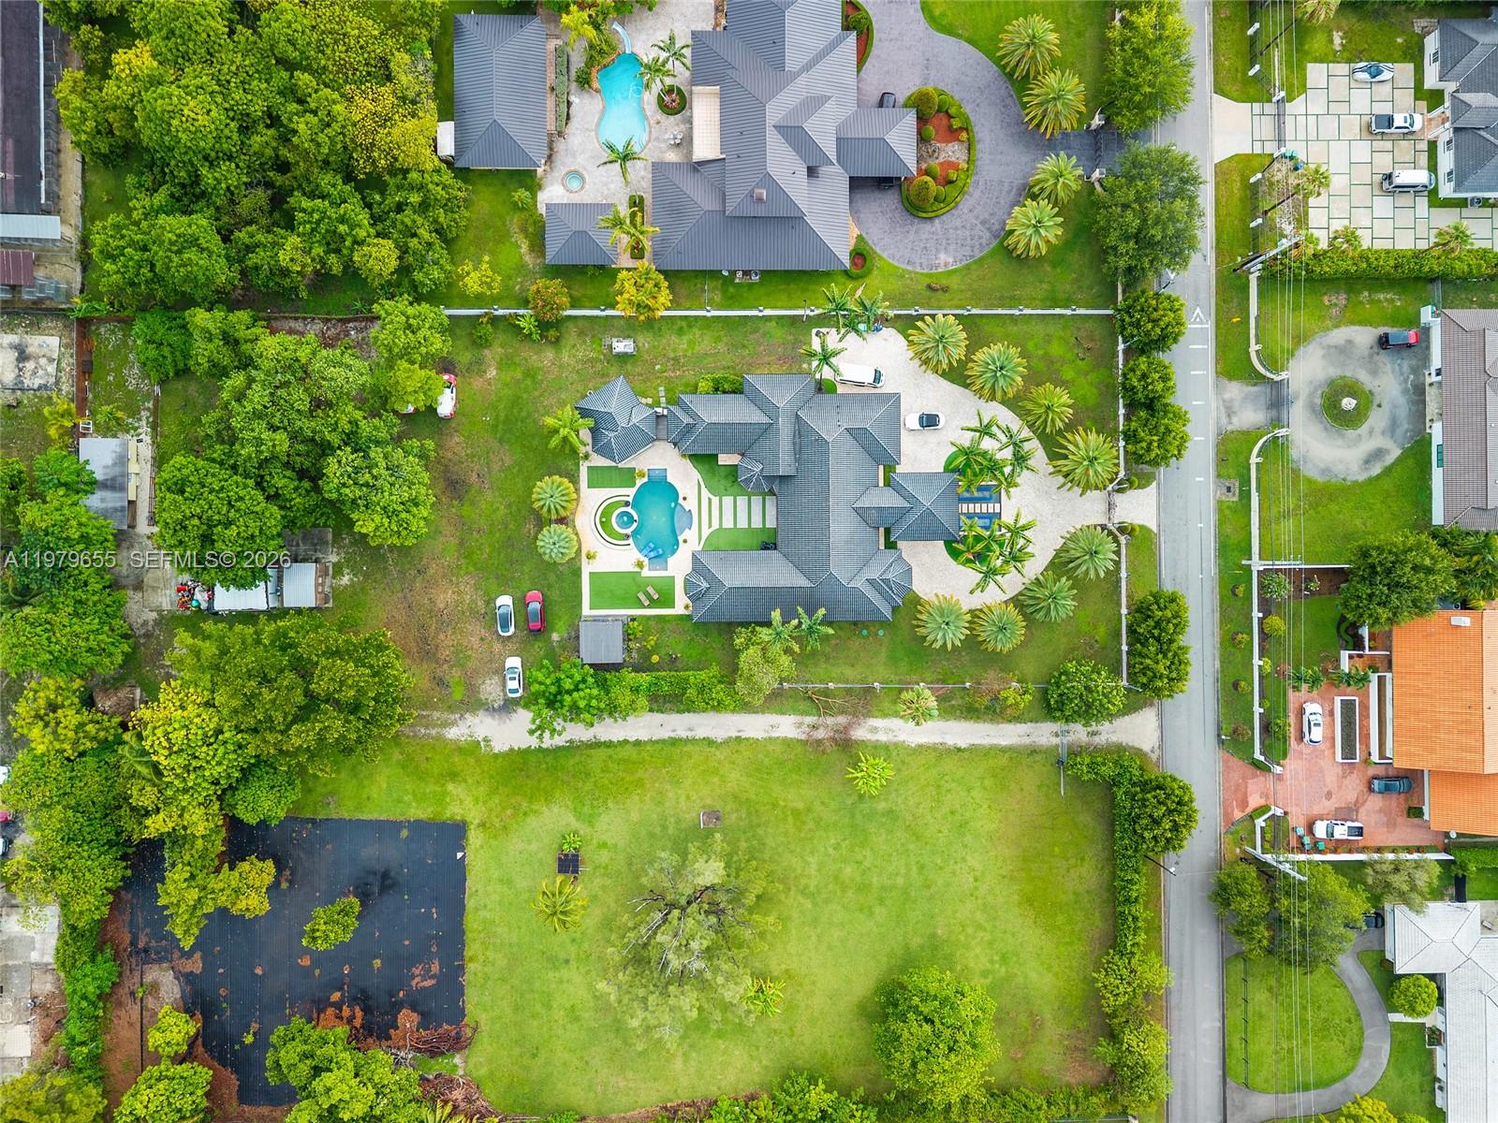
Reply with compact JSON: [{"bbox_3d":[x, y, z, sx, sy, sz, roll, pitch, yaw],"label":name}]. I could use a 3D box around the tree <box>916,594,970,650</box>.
[{"bbox_3d":[21.911,6.951,117.850,6.090,6.300,6.355,0,90,0],"label":"tree"}]

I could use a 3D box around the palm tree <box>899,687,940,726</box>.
[{"bbox_3d":[18.865,16.060,116.124,4.523,5.200,4.335,0,90,-2],"label":"palm tree"}]

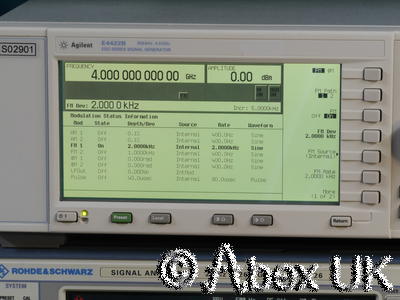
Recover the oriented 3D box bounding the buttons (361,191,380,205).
[{"bbox_3d":[0.109,0.030,1.358,0.012,0.008,0.004,1,10,5],"label":"buttons"}]

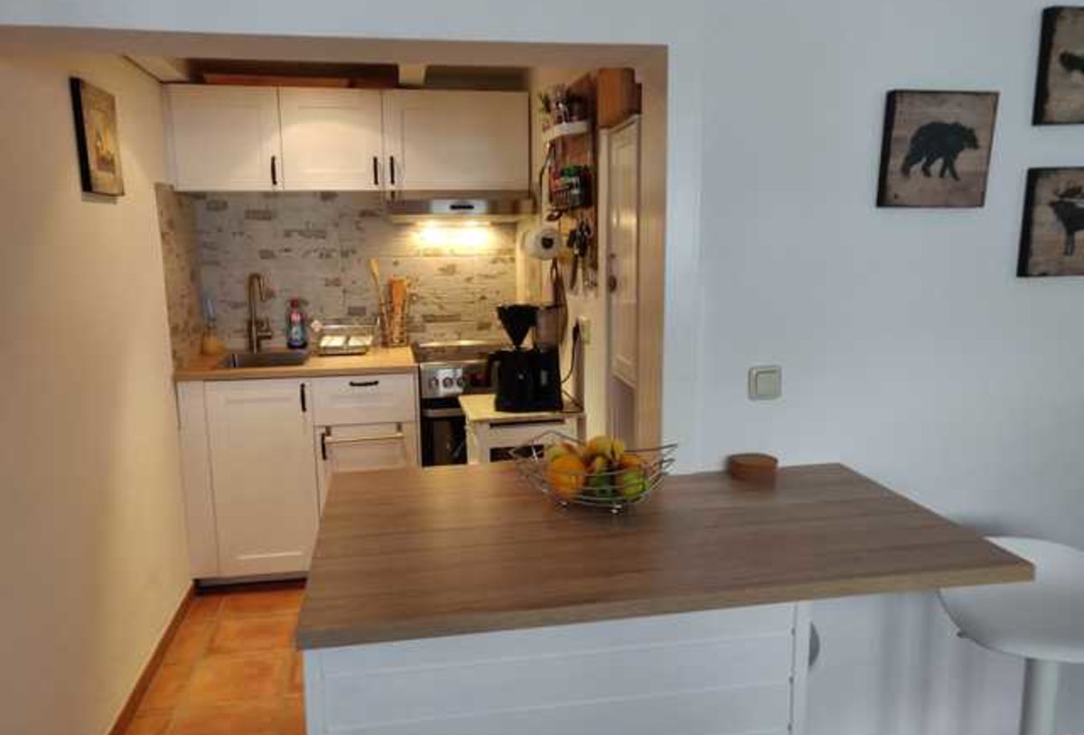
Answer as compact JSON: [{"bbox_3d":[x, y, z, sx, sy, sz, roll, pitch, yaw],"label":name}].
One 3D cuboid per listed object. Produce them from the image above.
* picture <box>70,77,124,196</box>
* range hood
[{"bbox_3d":[-1.283,-0.656,2.267,0.025,0.300,0.270,-2,10,-10],"label":"picture"},{"bbox_3d":[-0.365,-0.687,3.399,0.600,0.140,0.490,-2,10,-10],"label":"range hood"}]

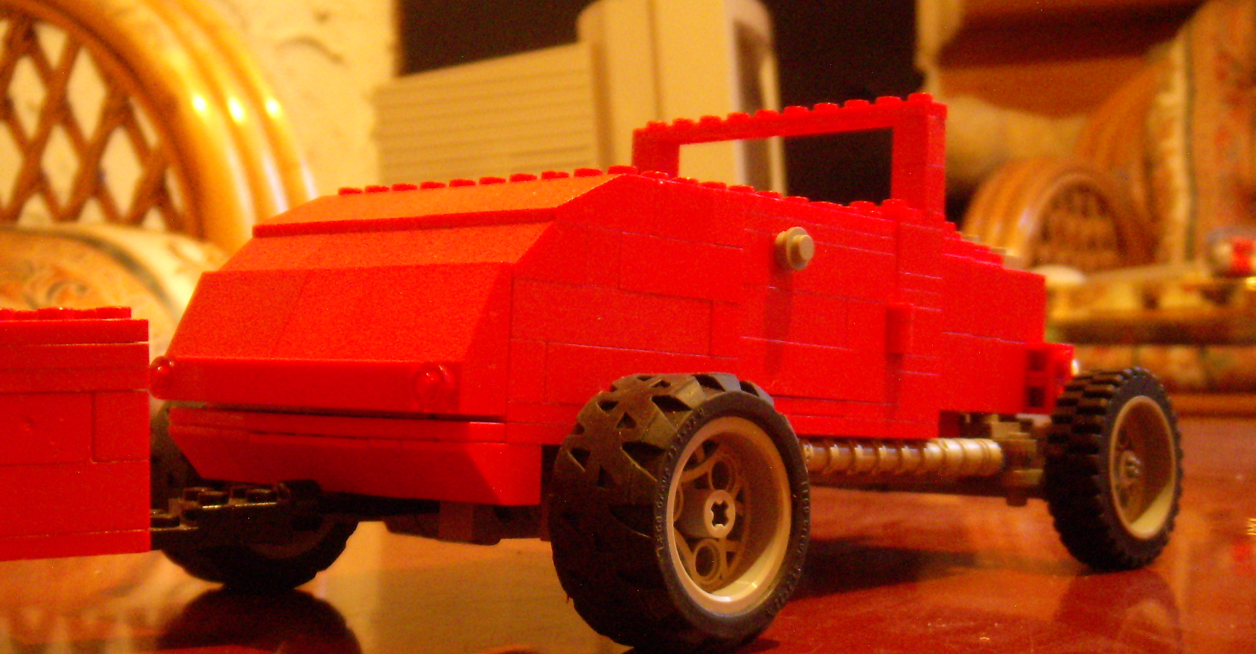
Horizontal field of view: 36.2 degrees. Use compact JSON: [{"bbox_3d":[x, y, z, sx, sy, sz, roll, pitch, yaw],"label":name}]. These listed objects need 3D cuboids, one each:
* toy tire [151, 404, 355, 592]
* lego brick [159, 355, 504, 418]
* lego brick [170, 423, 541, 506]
[{"bbox_3d":[-0.074,0.030,0.380,0.022,0.044,0.044,0,-1,42],"label":"toy tire"},{"bbox_3d":[-0.052,0.010,0.322,0.080,0.008,0.009,0,-4,42],"label":"lego brick"},{"bbox_3d":[-0.049,0.023,0.325,0.080,0.010,0.016,0,-4,42],"label":"lego brick"}]

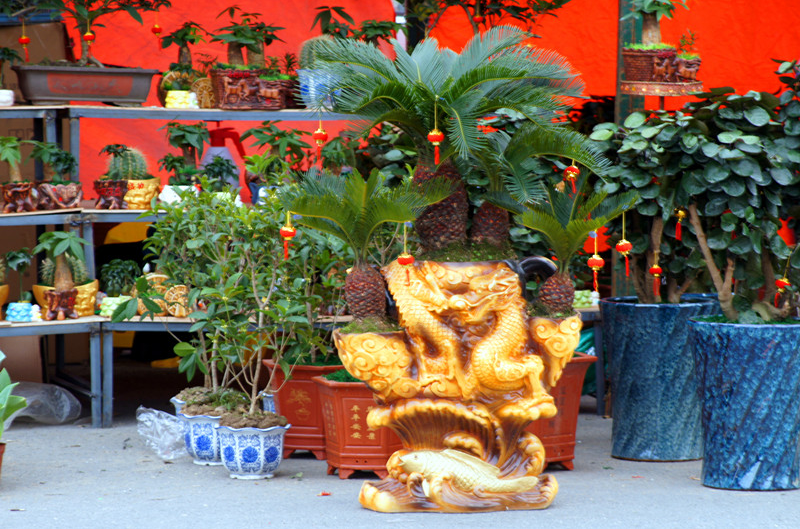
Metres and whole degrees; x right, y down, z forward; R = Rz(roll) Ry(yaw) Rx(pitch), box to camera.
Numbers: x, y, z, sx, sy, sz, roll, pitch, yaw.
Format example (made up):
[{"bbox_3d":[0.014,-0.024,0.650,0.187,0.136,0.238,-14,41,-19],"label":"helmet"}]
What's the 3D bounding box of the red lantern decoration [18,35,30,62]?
[{"bbox_3d":[-1.388,-0.799,16.000,0.042,0.098,0.042,0,4,0],"label":"red lantern decoration"}]

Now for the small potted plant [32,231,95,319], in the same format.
[{"bbox_3d":[-1.195,0.039,15.370,0.222,0.310,0.200,0,4,0],"label":"small potted plant"}]

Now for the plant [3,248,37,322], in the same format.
[{"bbox_3d":[-1.355,0.073,15.450,0.120,0.260,0.115,-1,4,-10],"label":"plant"}]

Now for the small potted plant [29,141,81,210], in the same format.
[{"bbox_3d":[-1.250,-0.324,15.750,0.185,0.240,0.145,-1,4,-15],"label":"small potted plant"}]

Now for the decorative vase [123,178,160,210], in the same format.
[{"bbox_3d":[-0.938,-0.258,15.750,0.134,0.113,0.130,1,4,18],"label":"decorative vase"}]

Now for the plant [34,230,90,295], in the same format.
[{"bbox_3d":[-1.212,-0.007,15.500,0.205,0.235,0.190,0,4,0],"label":"plant"}]

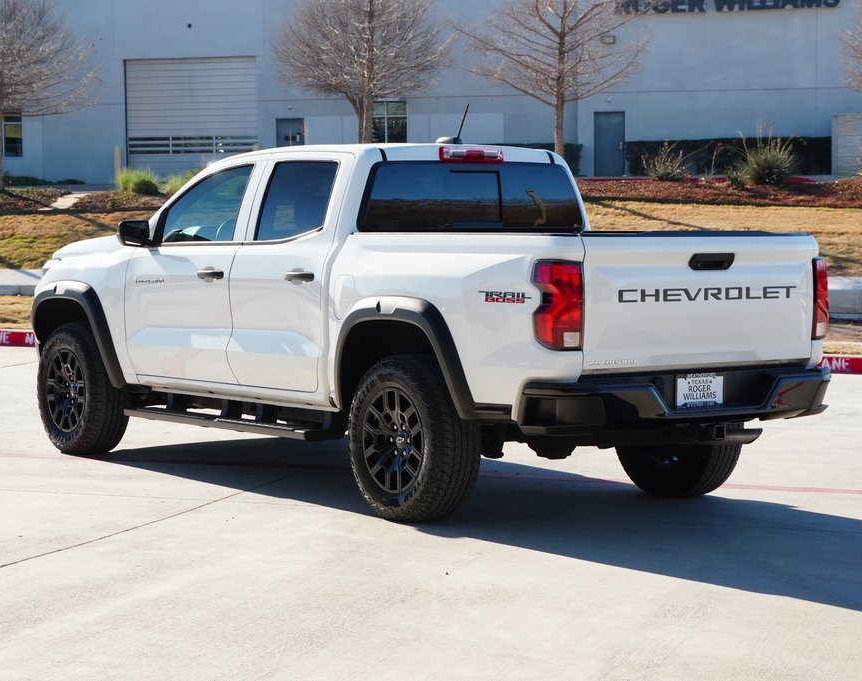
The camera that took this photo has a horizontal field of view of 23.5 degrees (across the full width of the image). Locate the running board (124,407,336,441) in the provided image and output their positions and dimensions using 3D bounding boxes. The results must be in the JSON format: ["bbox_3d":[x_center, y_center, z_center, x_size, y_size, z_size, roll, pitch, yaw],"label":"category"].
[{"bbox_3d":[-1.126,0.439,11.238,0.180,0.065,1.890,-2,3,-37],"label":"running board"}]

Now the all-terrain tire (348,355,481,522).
[{"bbox_3d":[-0.083,0.469,9.869,0.272,0.790,0.790,-2,4,-37],"label":"all-terrain tire"}]

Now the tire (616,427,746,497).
[{"bbox_3d":[1.279,0.418,10.894,0.272,0.790,0.790,-2,4,-37],"label":"tire"}]

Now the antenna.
[{"bbox_3d":[0.113,-1.133,10.948,0.070,0.215,0.280,-2,4,-37],"label":"antenna"}]

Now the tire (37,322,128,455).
[{"bbox_3d":[-2.092,0.296,12.530,0.272,0.790,0.790,-2,4,-37],"label":"tire"}]

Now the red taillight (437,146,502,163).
[{"bbox_3d":[0.199,-0.964,10.842,0.420,0.083,0.070,-2,4,-37],"label":"red taillight"}]

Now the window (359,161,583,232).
[{"bbox_3d":[0.231,-0.744,10.811,1.490,0.370,0.100,-2,4,-37],"label":"window"}]

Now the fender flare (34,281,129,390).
[{"bbox_3d":[-2.086,-0.061,12.400,0.135,0.595,1.130,-2,4,-37],"label":"fender flare"}]

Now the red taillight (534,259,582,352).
[{"bbox_3d":[0.543,-0.151,9.041,0.215,0.395,0.150,-2,4,-37],"label":"red taillight"}]

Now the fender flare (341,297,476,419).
[{"bbox_3d":[-0.118,0.082,9.773,0.115,0.580,1.080,-2,4,-37],"label":"fender flare"}]

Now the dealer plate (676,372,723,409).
[{"bbox_3d":[1.236,0.230,9.524,0.308,0.160,0.020,-2,4,-37],"label":"dealer plate"}]

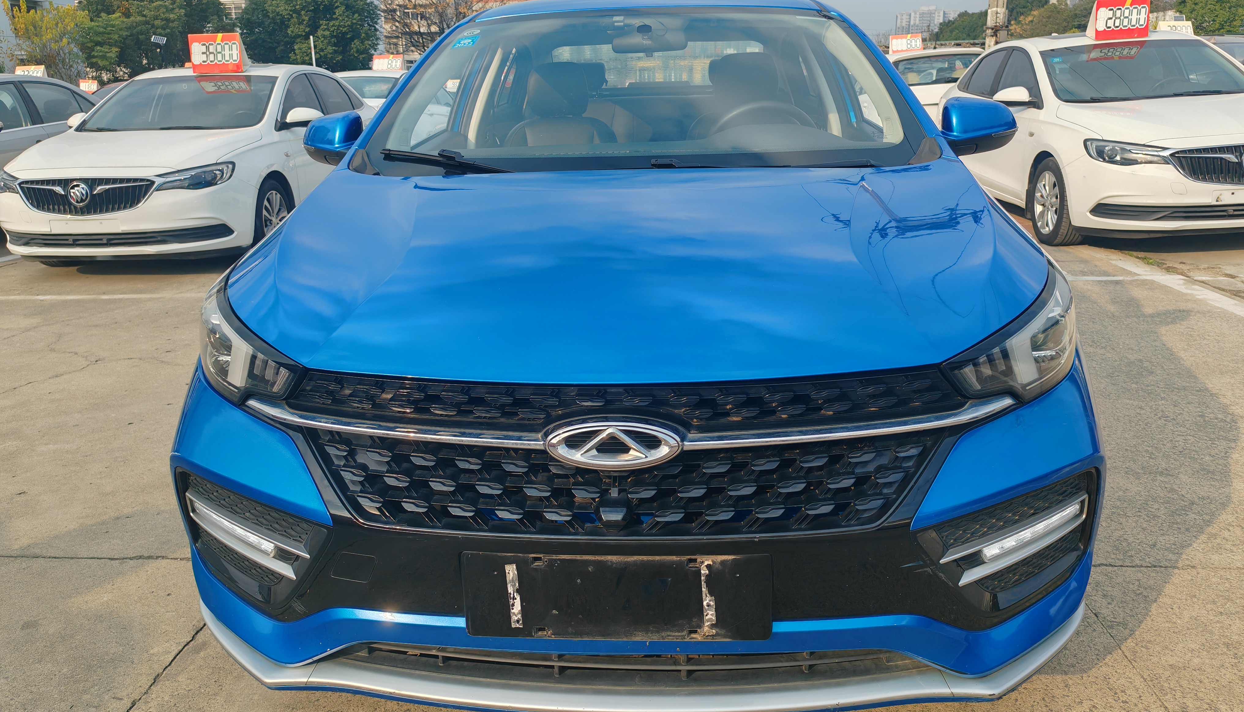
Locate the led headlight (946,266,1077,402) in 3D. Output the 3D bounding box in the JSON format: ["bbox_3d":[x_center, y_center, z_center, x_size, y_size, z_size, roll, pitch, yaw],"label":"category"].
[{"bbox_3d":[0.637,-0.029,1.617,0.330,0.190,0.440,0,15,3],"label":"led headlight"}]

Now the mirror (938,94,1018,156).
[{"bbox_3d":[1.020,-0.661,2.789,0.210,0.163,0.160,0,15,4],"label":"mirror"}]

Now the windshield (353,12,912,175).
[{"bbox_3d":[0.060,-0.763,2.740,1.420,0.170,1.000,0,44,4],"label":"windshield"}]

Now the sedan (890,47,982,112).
[{"bbox_3d":[3.688,-3.105,12.589,1.790,1.520,4.350,0,15,5],"label":"sedan"}]

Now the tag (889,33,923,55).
[{"bbox_3d":[3.818,-4.197,13.076,0.420,0.280,0.200,1,15,8],"label":"tag"}]

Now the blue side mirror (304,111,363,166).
[{"bbox_3d":[-0.823,-0.645,2.866,0.210,0.165,0.160,0,15,3],"label":"blue side mirror"}]

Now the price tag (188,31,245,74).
[{"bbox_3d":[-3.305,-2.495,8.007,0.420,0.314,0.180,0,15,3],"label":"price tag"}]

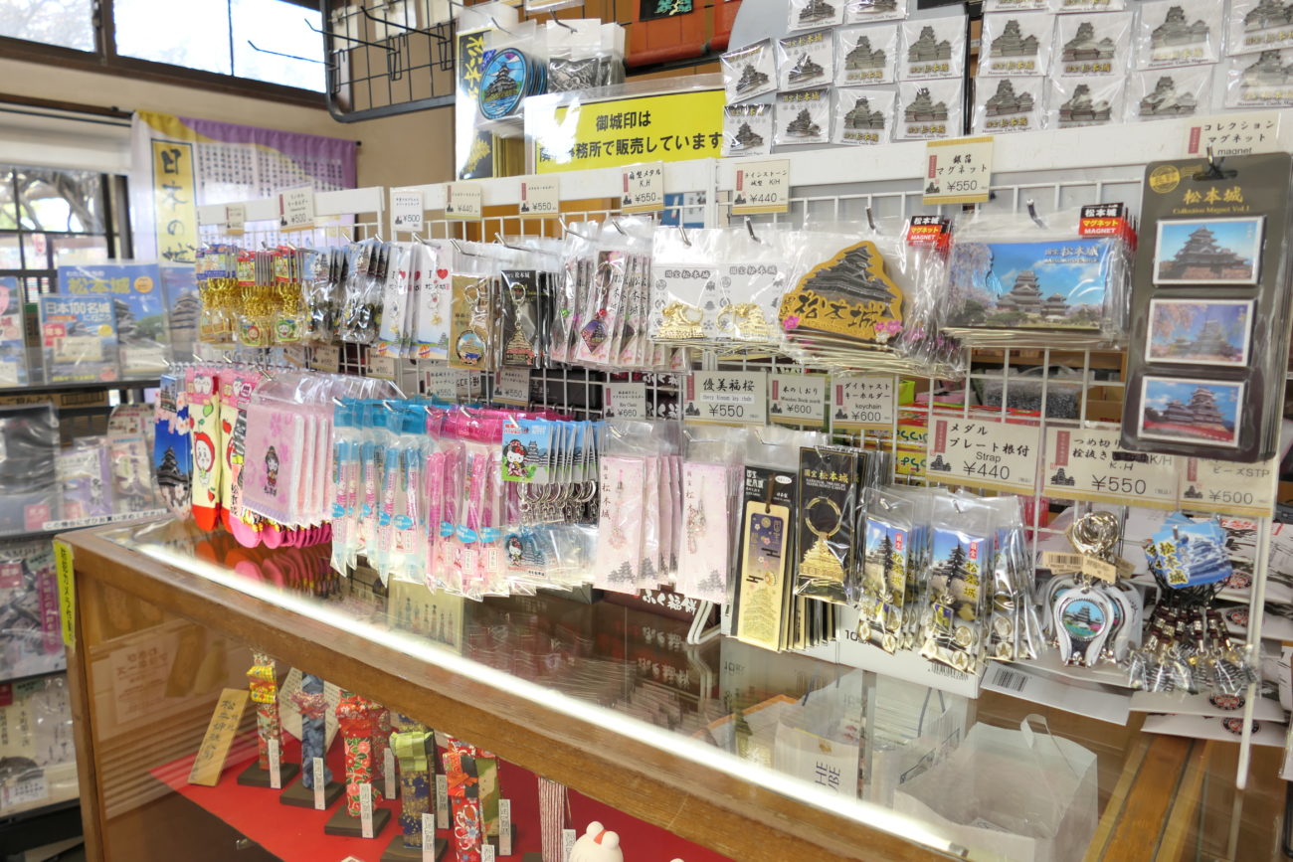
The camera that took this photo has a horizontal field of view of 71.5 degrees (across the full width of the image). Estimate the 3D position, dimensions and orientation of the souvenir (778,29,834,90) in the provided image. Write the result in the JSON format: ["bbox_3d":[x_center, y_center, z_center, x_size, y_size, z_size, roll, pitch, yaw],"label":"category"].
[{"bbox_3d":[0.161,-0.375,0.911,0.059,0.055,0.008,5,10,31],"label":"souvenir"}]

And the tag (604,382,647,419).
[{"bbox_3d":[-0.022,-0.027,0.938,0.052,0.043,0.004,6,10,34],"label":"tag"}]

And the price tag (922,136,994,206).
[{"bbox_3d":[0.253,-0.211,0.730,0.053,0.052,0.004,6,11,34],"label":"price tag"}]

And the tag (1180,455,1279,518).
[{"bbox_3d":[0.425,0.038,0.656,0.056,0.046,0.004,6,11,34],"label":"tag"}]

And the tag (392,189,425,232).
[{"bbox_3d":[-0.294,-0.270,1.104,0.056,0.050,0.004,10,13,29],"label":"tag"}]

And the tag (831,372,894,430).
[{"bbox_3d":[0.193,-0.026,0.803,0.057,0.046,0.004,5,10,31],"label":"tag"}]

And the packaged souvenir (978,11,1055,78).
[{"bbox_3d":[0.349,-0.367,0.850,0.062,0.059,0.008,8,12,22],"label":"packaged souvenir"}]

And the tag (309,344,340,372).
[{"bbox_3d":[-0.437,-0.104,1.219,0.062,0.042,0.004,6,11,37],"label":"tag"}]

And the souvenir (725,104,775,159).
[{"bbox_3d":[0.118,-0.348,1.040,0.059,0.057,0.008,7,12,23],"label":"souvenir"}]

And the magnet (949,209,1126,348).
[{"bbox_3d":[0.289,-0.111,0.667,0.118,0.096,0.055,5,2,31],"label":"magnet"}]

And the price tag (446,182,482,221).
[{"bbox_3d":[-0.211,-0.266,1.037,0.057,0.041,0.004,6,10,34],"label":"price tag"}]

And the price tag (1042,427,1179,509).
[{"bbox_3d":[0.362,0.030,0.702,0.094,0.053,0.004,5,10,31],"label":"price tag"}]

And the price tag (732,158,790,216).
[{"bbox_3d":[0.106,-0.225,0.832,0.056,0.048,0.004,6,11,34],"label":"price tag"}]

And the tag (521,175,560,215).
[{"bbox_3d":[-0.116,-0.254,0.972,0.056,0.043,0.004,6,10,34],"label":"tag"}]

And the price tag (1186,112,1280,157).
[{"bbox_3d":[0.407,-0.196,0.627,0.056,0.047,0.004,6,11,34],"label":"price tag"}]

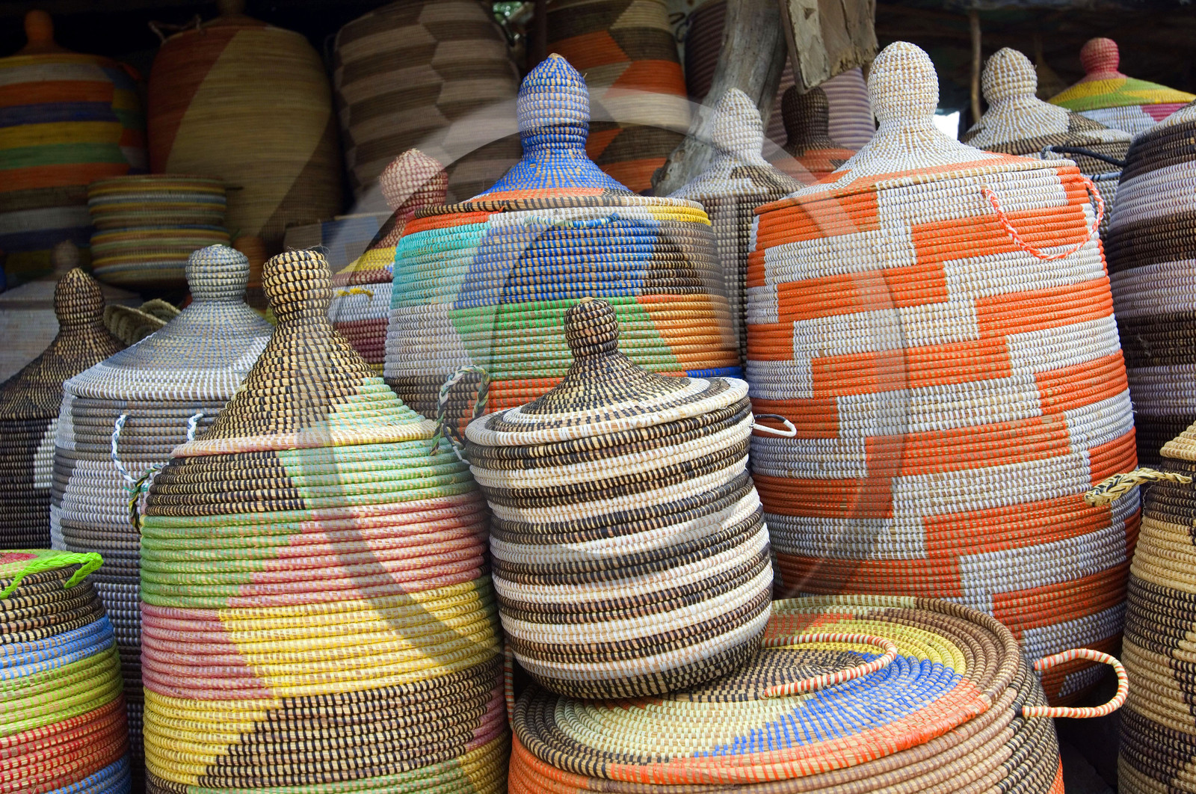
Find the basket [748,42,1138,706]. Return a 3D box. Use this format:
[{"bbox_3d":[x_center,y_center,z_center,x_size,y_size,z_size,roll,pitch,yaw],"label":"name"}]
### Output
[{"bbox_3d":[0.443,-0.034,1.707,0.490,0.855,0.490,-7,6,0],"label":"basket"}]

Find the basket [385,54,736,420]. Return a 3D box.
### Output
[{"bbox_3d":[-0.037,-0.018,1.573,0.435,0.770,0.435,-2,6,0],"label":"basket"}]

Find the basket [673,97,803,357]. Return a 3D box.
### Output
[{"bbox_3d":[0.230,-0.135,2.040,0.330,0.670,0.330,-2,7,0],"label":"basket"}]

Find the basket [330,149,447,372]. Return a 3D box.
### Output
[{"bbox_3d":[-0.268,-0.050,2.020,0.350,0.640,0.350,-2,7,0],"label":"basket"}]

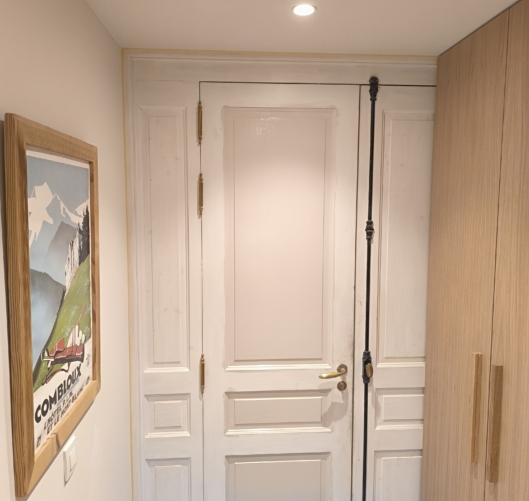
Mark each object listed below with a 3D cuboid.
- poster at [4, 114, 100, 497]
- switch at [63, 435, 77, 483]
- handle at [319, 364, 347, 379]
[{"bbox_3d":[-0.523,0.092,1.226,0.028,0.771,0.562,0,5,-4],"label":"poster"},{"bbox_3d":[-0.533,0.570,1.282,0.011,0.083,0.082,0,5,-4],"label":"switch"},{"bbox_3d":[0.309,0.548,2.115,0.130,0.052,0.060,0,5,-4],"label":"handle"}]

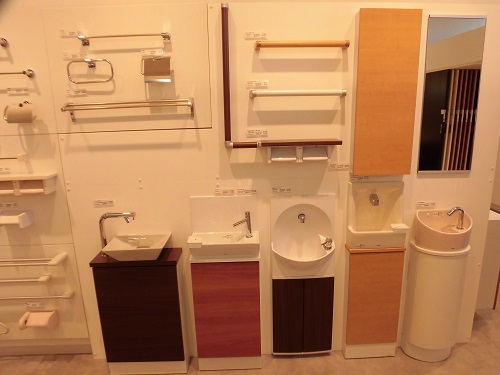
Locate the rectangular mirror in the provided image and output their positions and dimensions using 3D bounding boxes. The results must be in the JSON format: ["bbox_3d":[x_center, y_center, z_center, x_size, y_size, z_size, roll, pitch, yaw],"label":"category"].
[{"bbox_3d":[1.063,-0.471,1.837,0.296,0.799,0.020,-1,13,0],"label":"rectangular mirror"}]

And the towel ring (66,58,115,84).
[{"bbox_3d":[-0.809,-0.590,1.779,0.233,0.121,0.060,-1,13,0],"label":"towel ring"}]

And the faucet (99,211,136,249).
[{"bbox_3d":[-0.727,0.256,1.927,0.212,0.253,0.049,-2,13,-1],"label":"faucet"}]

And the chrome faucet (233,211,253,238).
[{"bbox_3d":[-0.038,0.205,1.916,0.106,0.150,0.043,-2,13,-1],"label":"chrome faucet"}]

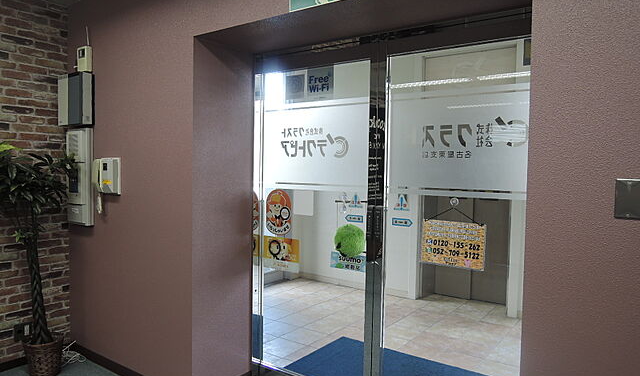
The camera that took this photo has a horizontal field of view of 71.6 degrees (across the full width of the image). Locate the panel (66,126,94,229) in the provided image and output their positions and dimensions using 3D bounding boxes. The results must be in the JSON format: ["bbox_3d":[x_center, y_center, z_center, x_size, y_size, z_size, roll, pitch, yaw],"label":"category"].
[{"bbox_3d":[-1.712,-0.079,3.156,0.238,0.685,0.082,2,3,35],"label":"panel"}]

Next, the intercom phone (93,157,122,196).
[{"bbox_3d":[-1.420,-0.081,2.953,0.225,0.236,0.070,2,3,35],"label":"intercom phone"}]

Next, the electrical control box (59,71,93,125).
[{"bbox_3d":[-1.725,-0.622,3.139,0.340,0.356,0.086,2,3,35],"label":"electrical control box"}]

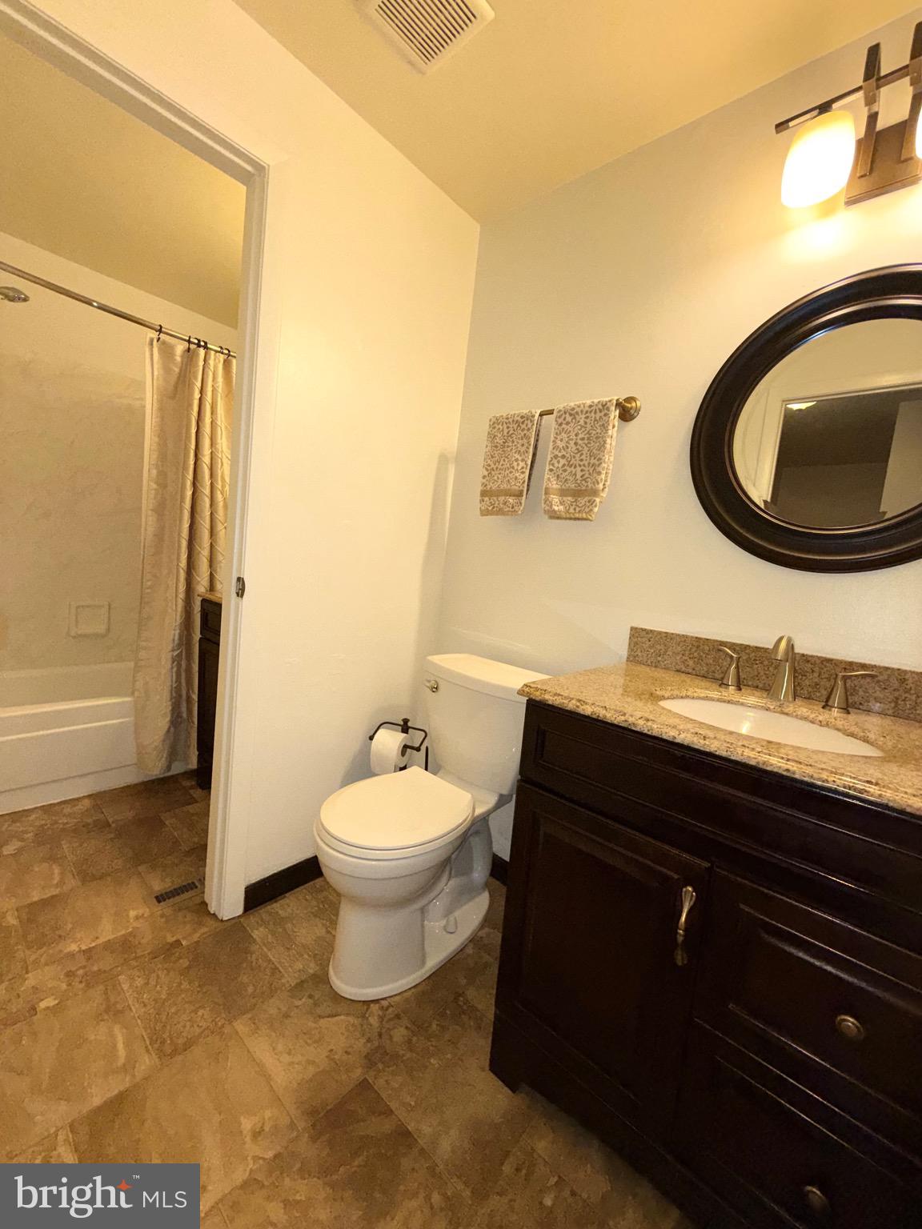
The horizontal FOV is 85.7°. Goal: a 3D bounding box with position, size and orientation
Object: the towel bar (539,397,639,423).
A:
[{"bbox_3d":[0.285,-0.615,1.537,0.522,0.068,0.084,10,8,41],"label":"towel bar"}]

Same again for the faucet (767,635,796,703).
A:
[{"bbox_3d":[0.693,0.116,1.068,0.050,0.150,0.158,10,8,41],"label":"faucet"}]

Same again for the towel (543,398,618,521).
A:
[{"bbox_3d":[0.339,-0.447,1.451,0.205,0.336,0.054,10,8,41],"label":"towel"}]

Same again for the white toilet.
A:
[{"bbox_3d":[-0.086,0.573,1.479,0.455,0.787,0.698,10,8,41],"label":"white toilet"}]

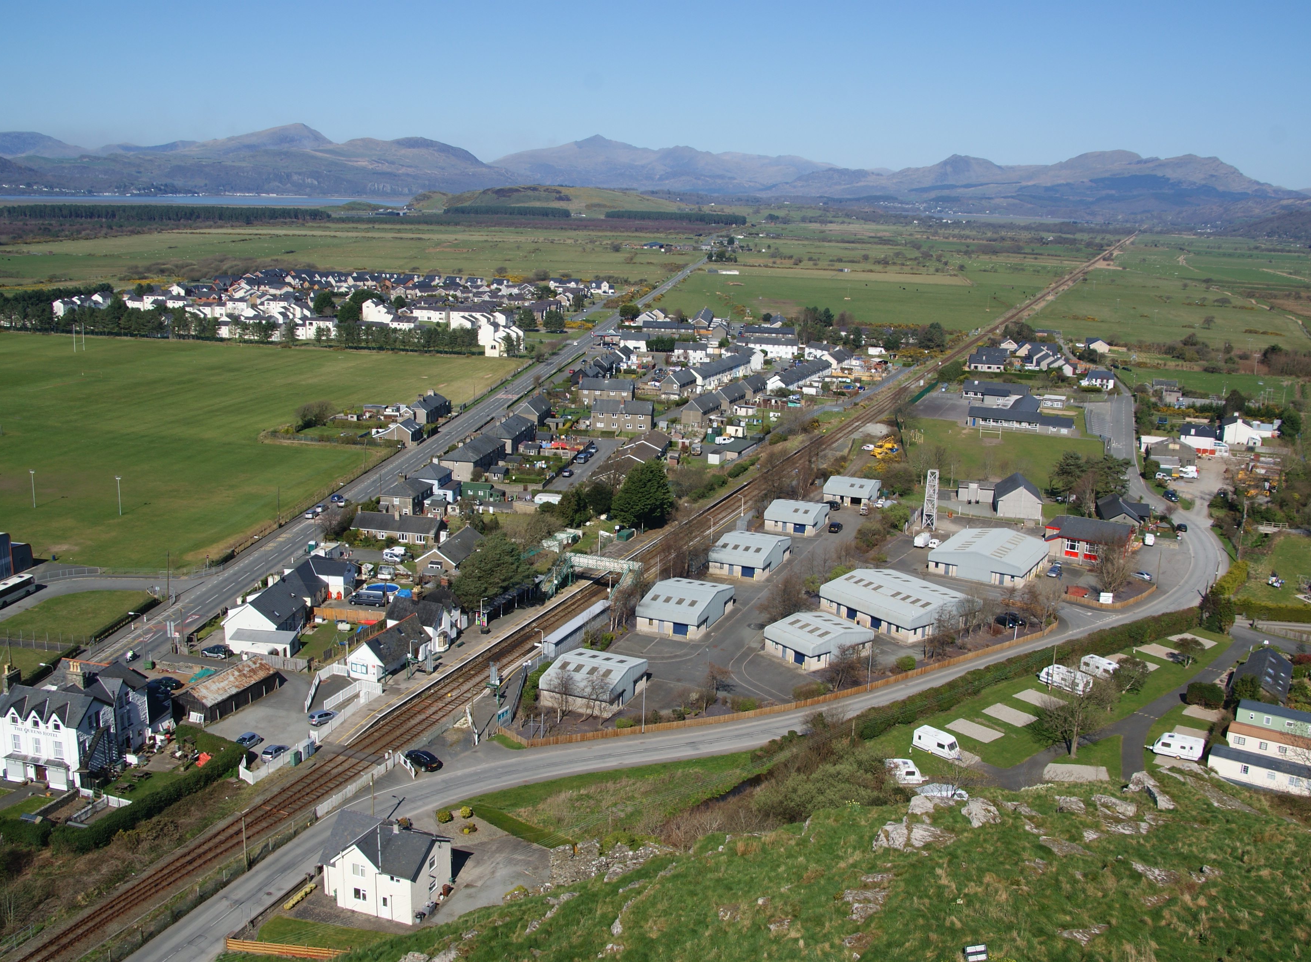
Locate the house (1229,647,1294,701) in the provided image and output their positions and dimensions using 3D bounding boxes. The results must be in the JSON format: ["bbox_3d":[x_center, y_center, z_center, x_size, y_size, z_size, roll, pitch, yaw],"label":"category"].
[{"bbox_3d":[81.940,26.929,161.847,7.100,4.500,16.400,9,15,28],"label":"house"}]

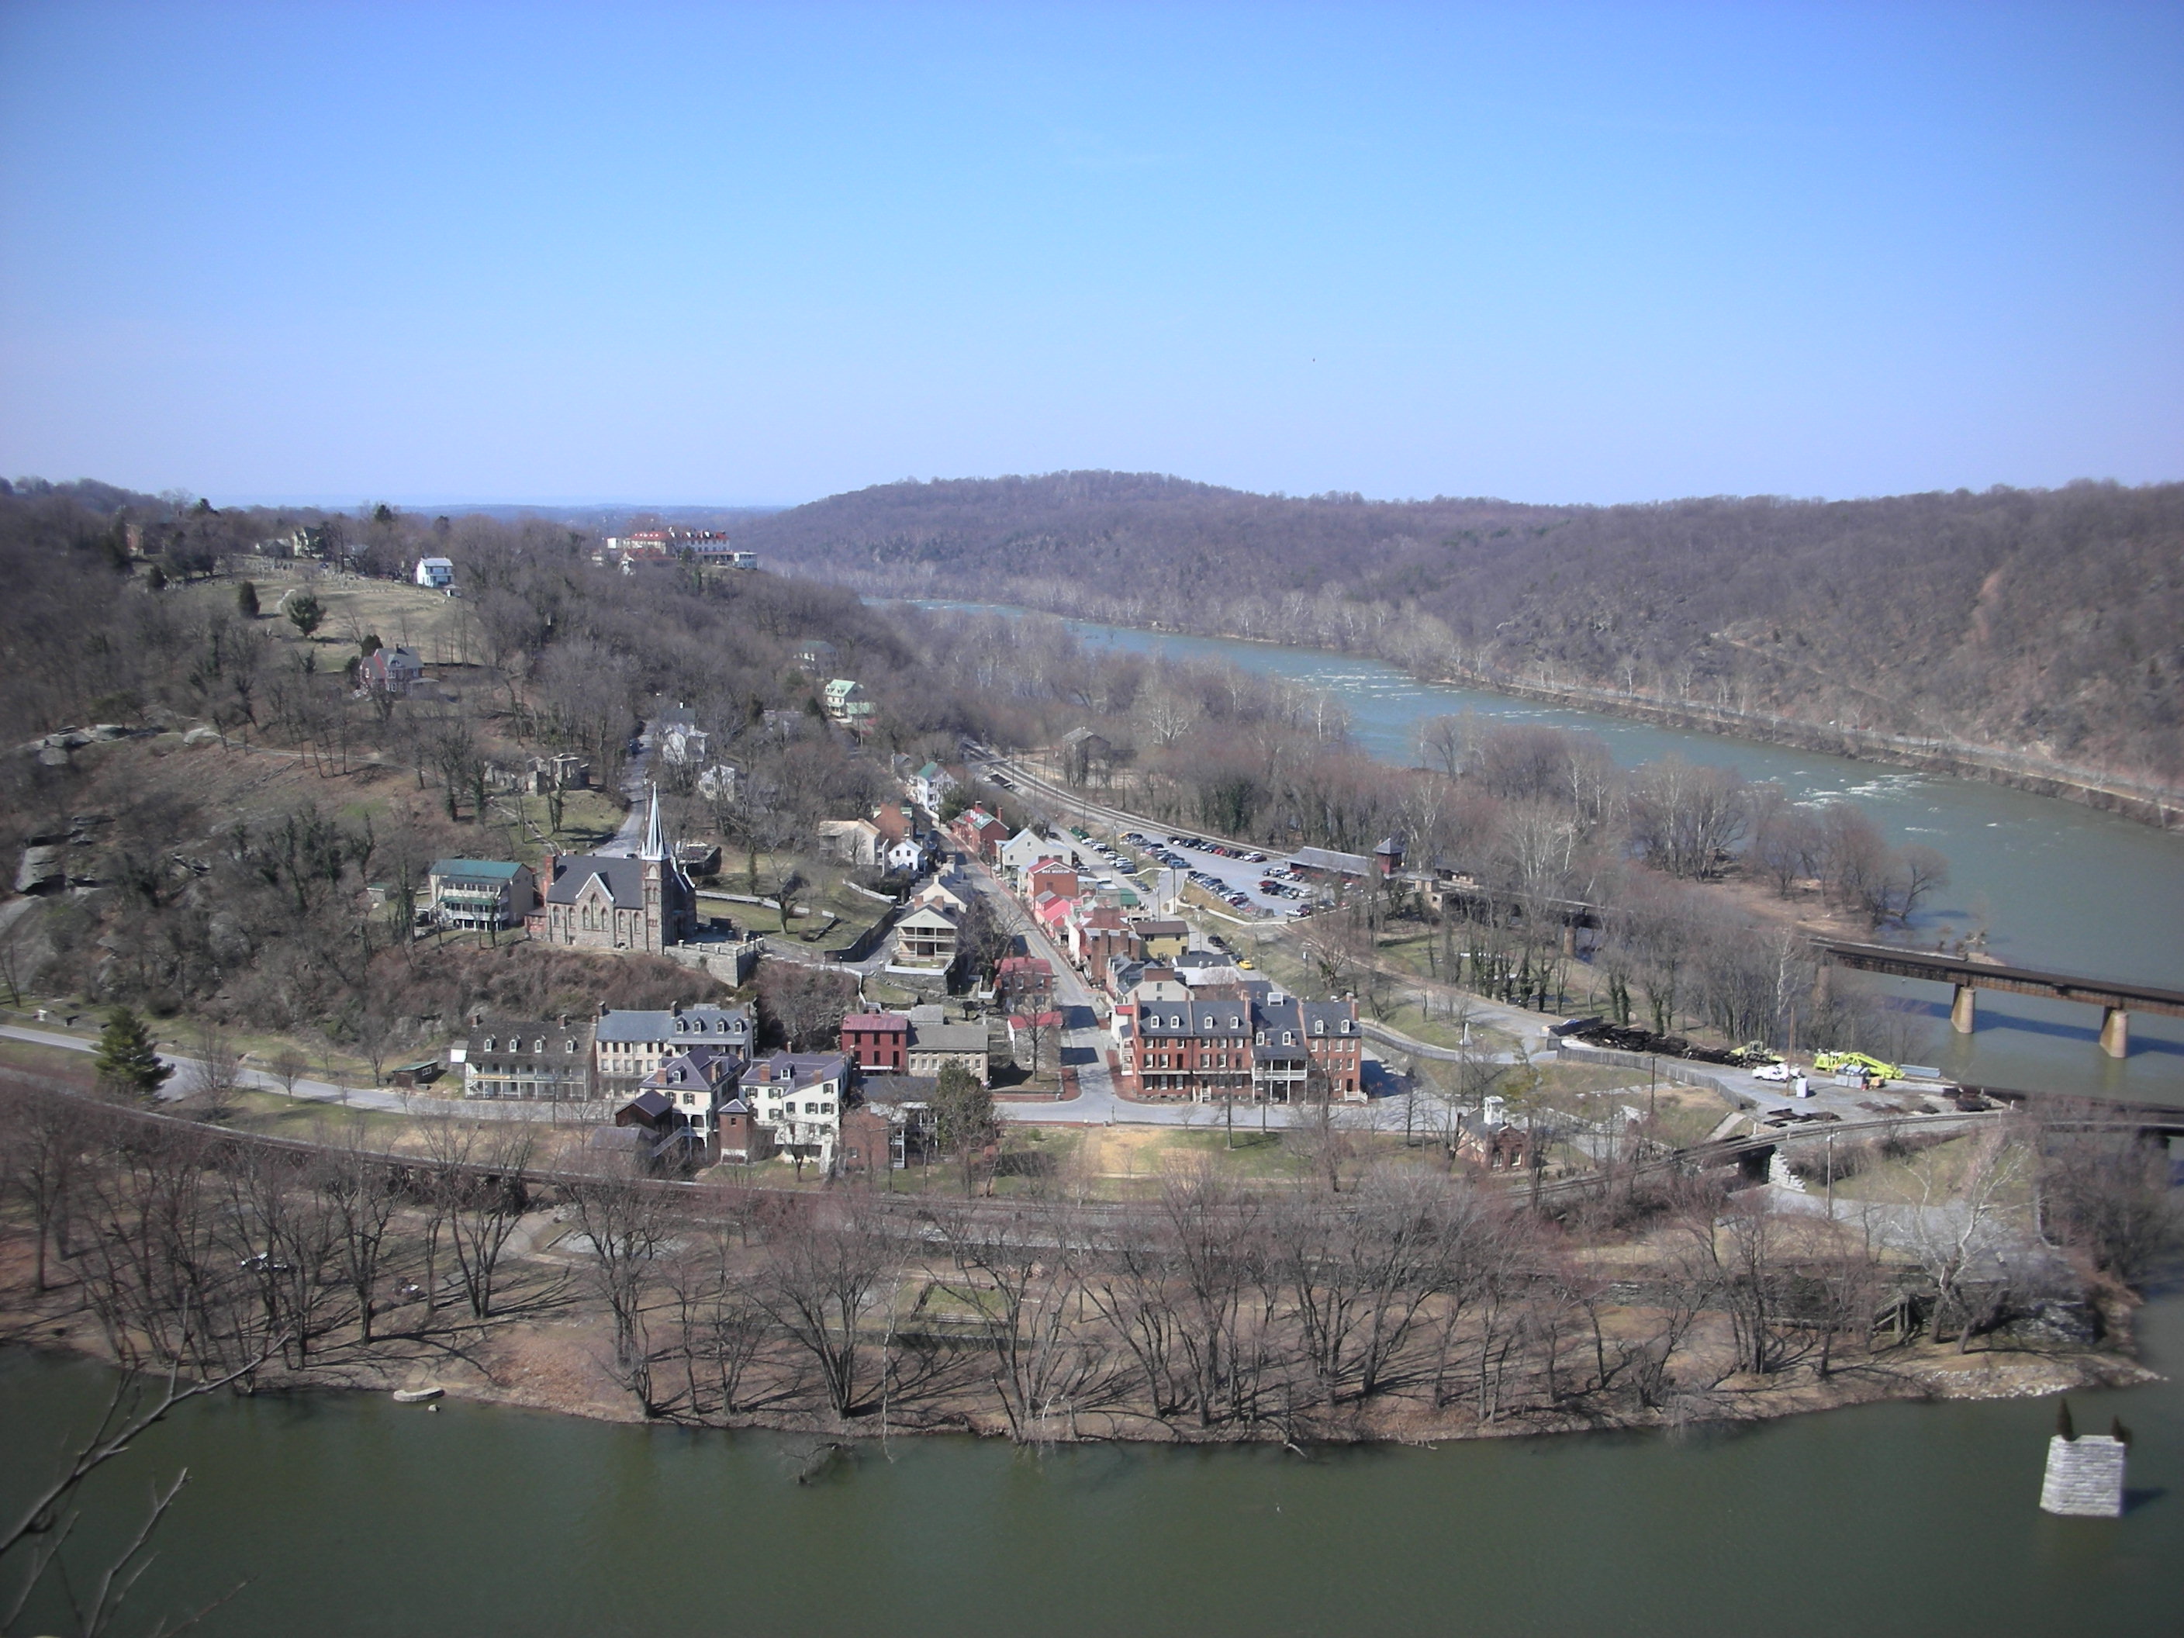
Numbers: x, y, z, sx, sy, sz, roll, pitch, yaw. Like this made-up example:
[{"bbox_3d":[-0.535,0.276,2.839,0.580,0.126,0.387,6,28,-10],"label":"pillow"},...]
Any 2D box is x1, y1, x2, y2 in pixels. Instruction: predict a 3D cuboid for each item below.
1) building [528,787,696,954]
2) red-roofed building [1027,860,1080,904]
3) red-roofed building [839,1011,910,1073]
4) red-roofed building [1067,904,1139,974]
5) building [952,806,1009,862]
[{"bbox_3d":[-91.110,8.160,418.610,27.540,31.500,15.000,2,8,14],"label":"building"},{"bbox_3d":[-8.820,14.540,496.500,9.740,11.000,8.880,-2,8,-12],"label":"red-roofed building"},{"bbox_3d":[-36.410,38.840,375.160,10.880,11.650,8.000,0,8,1],"label":"red-roofed building"},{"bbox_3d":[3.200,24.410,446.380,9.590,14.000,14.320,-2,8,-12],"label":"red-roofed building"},{"bbox_3d":[-27.680,3.550,553.040,7.250,9.500,19.390,-3,8,-21],"label":"building"}]

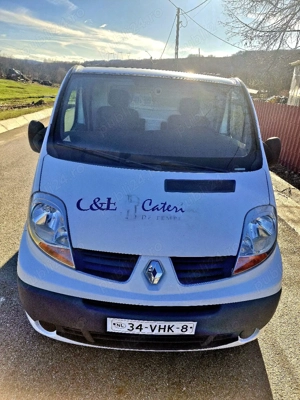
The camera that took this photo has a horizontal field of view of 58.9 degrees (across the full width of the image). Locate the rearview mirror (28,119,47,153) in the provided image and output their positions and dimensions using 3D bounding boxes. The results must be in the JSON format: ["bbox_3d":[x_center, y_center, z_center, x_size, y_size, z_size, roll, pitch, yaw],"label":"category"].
[{"bbox_3d":[-0.922,-0.540,2.257,0.210,0.270,0.150,3,22,-2],"label":"rearview mirror"}]

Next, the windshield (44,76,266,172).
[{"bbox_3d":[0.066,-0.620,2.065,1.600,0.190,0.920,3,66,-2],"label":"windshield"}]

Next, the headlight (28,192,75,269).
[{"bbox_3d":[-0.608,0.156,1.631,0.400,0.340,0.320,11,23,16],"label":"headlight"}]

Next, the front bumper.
[{"bbox_3d":[0.003,0.710,1.772,1.820,0.420,0.440,3,22,-2],"label":"front bumper"}]

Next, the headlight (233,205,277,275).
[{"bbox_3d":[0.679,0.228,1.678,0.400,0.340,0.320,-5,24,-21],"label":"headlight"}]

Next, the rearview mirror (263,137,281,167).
[{"bbox_3d":[1.023,-0.423,2.330,0.210,0.270,0.150,3,22,-2],"label":"rearview mirror"}]

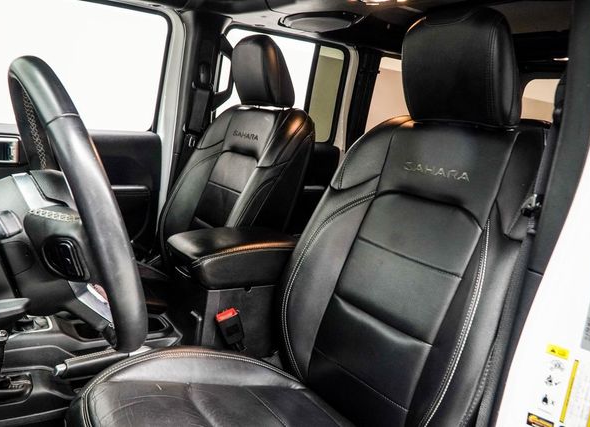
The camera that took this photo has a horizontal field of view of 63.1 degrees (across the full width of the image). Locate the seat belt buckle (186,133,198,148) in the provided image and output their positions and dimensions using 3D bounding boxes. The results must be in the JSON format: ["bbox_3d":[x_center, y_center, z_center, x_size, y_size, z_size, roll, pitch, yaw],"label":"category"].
[{"bbox_3d":[-0.374,-0.264,1.733,0.046,0.056,0.020,3,17,-38],"label":"seat belt buckle"}]

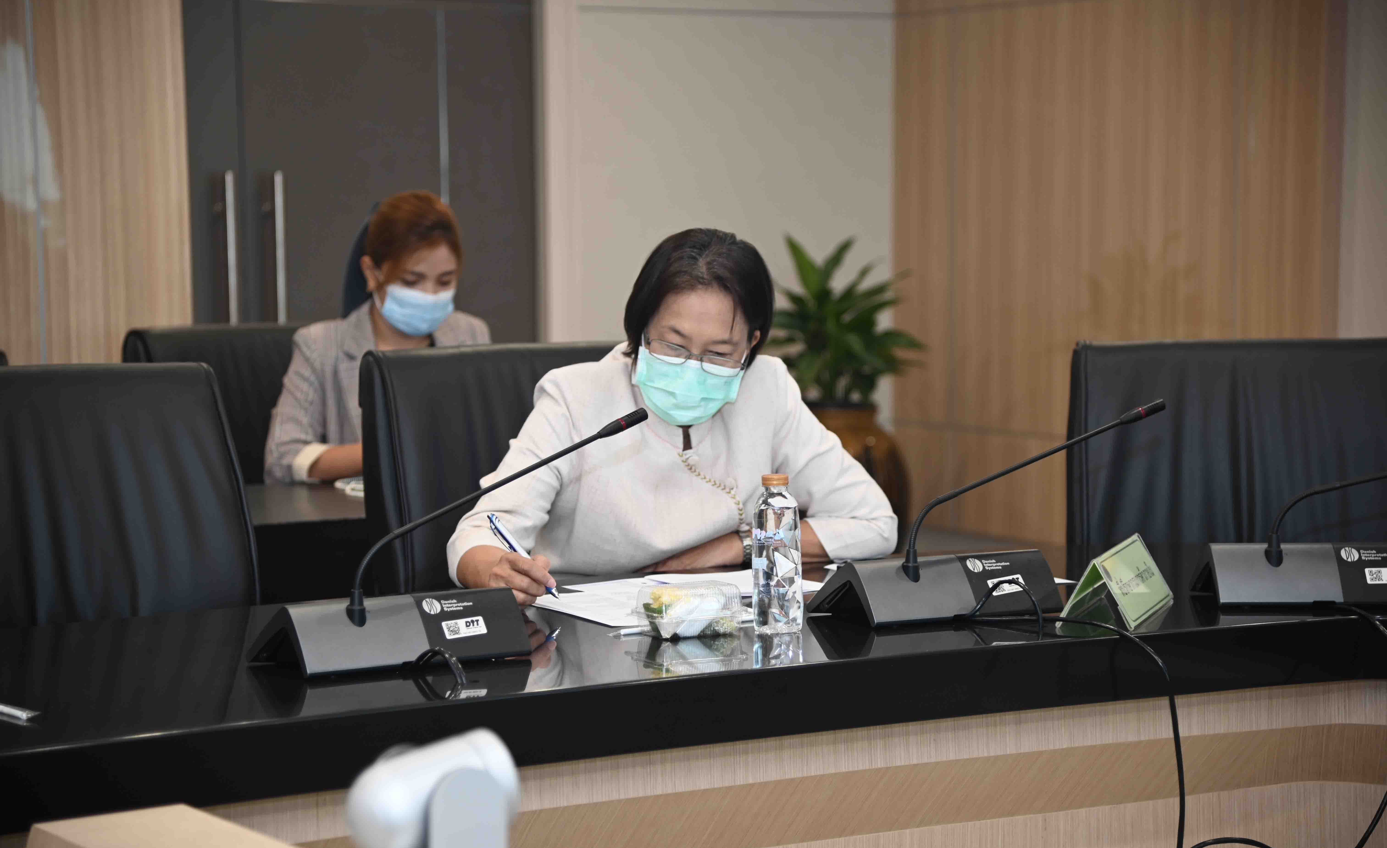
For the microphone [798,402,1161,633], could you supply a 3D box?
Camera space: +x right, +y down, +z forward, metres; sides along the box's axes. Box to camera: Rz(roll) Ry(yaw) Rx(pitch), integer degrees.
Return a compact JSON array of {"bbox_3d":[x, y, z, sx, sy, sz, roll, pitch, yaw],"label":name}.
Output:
[{"bbox_3d":[0.379,0.100,3.869,0.457,0.234,0.158,-2,5,-24],"label":"microphone"}]

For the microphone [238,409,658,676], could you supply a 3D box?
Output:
[{"bbox_3d":[-0.240,0.120,3.551,0.468,0.249,0.140,-3,5,-33],"label":"microphone"}]

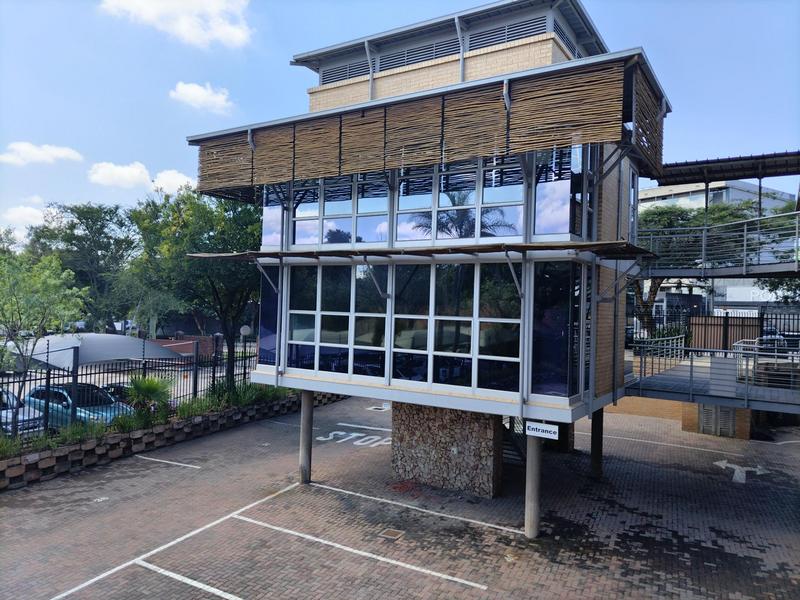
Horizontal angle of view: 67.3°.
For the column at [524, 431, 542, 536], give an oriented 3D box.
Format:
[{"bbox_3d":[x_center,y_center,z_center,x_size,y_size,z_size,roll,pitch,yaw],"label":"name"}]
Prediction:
[{"bbox_3d":[2.645,3.393,11.833,0.290,2.480,0.290,1,-1,32],"label":"column"}]

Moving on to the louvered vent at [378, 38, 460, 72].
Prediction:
[{"bbox_3d":[0.467,-5.459,13.433,2.140,0.360,0.100,1,-1,32],"label":"louvered vent"}]

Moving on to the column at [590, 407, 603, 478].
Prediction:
[{"bbox_3d":[5.335,3.500,16.241,0.290,2.480,0.290,1,-1,32],"label":"column"}]

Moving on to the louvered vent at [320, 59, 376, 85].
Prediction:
[{"bbox_3d":[-1.234,-5.483,14.484,1.600,0.360,0.100,1,-1,32],"label":"louvered vent"}]

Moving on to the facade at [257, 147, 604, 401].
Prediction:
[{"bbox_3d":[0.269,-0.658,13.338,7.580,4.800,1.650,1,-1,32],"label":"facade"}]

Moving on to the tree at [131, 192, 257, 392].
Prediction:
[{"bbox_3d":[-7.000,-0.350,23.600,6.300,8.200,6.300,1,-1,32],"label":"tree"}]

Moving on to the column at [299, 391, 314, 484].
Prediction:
[{"bbox_3d":[-2.306,3.310,15.019,0.290,2.480,0.290,1,-1,32],"label":"column"}]

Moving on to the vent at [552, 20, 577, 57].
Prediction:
[{"bbox_3d":[3.423,-5.405,12.548,0.100,0.360,1.560,1,-1,32],"label":"vent"}]

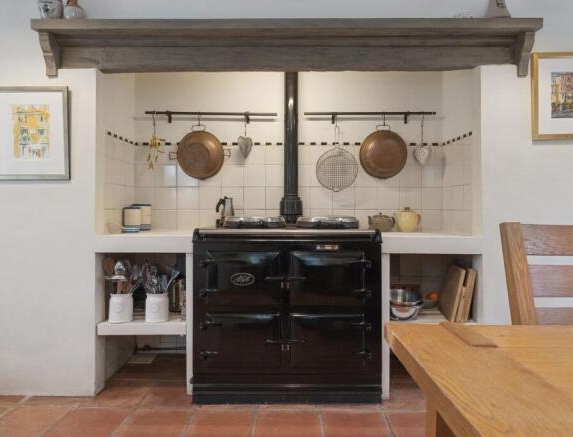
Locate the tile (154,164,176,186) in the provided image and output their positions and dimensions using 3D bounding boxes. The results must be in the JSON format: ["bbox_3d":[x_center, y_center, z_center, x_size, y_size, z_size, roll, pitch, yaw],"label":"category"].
[{"bbox_3d":[-0.828,-0.292,2.630,0.151,0.150,0.010,0,1,0],"label":"tile"}]

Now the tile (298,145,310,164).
[{"bbox_3d":[0.090,-0.434,2.630,0.152,0.132,0.010,0,1,0],"label":"tile"}]

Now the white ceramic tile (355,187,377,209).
[{"bbox_3d":[0.546,-0.135,2.605,0.151,0.153,0.010,0,1,0],"label":"white ceramic tile"}]

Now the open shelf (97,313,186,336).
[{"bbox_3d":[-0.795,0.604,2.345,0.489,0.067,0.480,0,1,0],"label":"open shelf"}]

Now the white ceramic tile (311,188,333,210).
[{"bbox_3d":[0.243,-0.137,2.630,0.151,0.157,0.010,0,1,0],"label":"white ceramic tile"}]

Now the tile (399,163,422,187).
[{"bbox_3d":[0.869,-0.297,2.676,0.153,0.153,0.010,0,1,0],"label":"tile"}]

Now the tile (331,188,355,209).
[{"bbox_3d":[0.400,-0.141,2.660,0.153,0.153,0.010,0,1,0],"label":"tile"}]

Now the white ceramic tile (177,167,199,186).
[{"bbox_3d":[-0.676,-0.292,2.630,0.150,0.150,0.010,0,1,0],"label":"white ceramic tile"}]

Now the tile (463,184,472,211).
[{"bbox_3d":[1.068,-0.118,2.250,0.010,0.152,0.092,0,1,0],"label":"tile"}]

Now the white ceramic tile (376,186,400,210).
[{"bbox_3d":[0.713,-0.140,2.678,0.153,0.153,0.010,0,1,0],"label":"white ceramic tile"}]

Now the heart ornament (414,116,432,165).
[{"bbox_3d":[0.932,-0.528,2.620,0.118,0.340,0.035,0,1,0],"label":"heart ornament"}]

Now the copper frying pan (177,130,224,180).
[{"bbox_3d":[-0.569,-0.428,2.535,0.314,0.348,0.085,0,1,0],"label":"copper frying pan"}]

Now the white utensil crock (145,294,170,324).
[{"bbox_3d":[-0.739,0.510,2.190,0.136,0.152,0.136,0,1,-6],"label":"white utensil crock"}]

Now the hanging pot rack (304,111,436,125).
[{"bbox_3d":[0.577,-0.690,2.625,0.890,0.085,0.075,0,1,0],"label":"hanging pot rack"}]

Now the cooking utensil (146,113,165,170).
[{"bbox_3d":[-0.864,-0.512,2.540,0.130,0.385,0.050,0,1,0],"label":"cooking utensil"}]

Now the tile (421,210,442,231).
[{"bbox_3d":[1.014,0.017,2.660,0.142,0.150,0.010,0,1,0],"label":"tile"}]

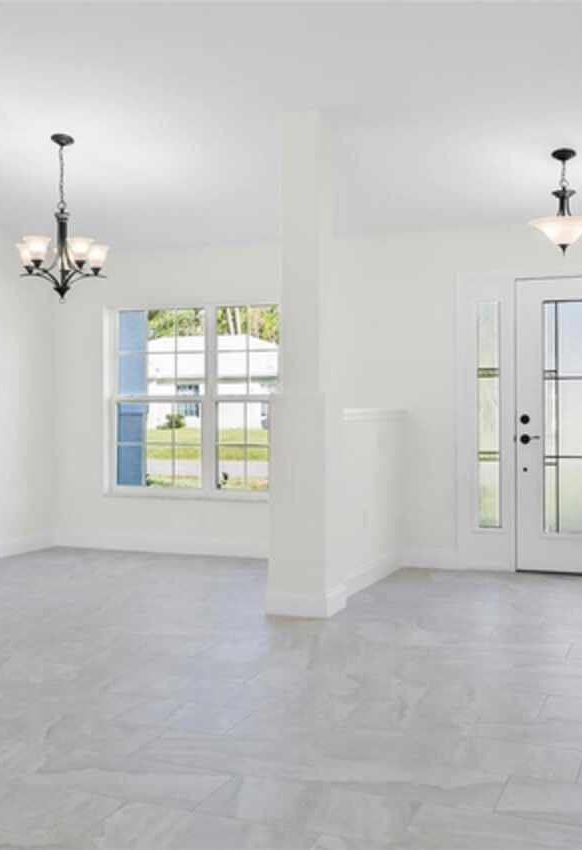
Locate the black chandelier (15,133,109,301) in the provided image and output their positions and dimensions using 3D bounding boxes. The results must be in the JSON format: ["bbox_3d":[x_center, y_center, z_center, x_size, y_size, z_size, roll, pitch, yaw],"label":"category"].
[{"bbox_3d":[-1.418,-1.291,5.730,0.575,1.030,0.560,0,1,0],"label":"black chandelier"}]

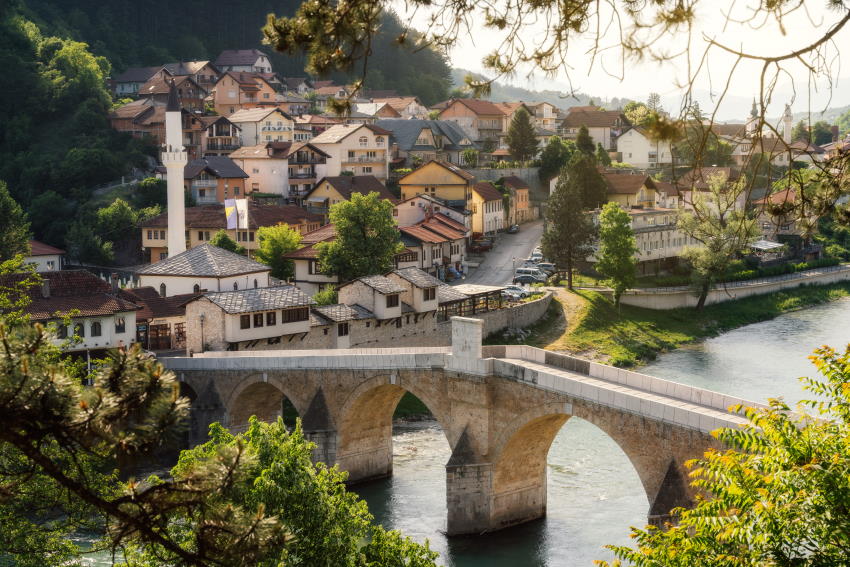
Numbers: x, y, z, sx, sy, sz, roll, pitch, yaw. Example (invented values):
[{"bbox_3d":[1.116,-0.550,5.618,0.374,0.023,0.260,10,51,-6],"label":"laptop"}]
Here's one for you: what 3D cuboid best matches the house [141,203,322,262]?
[{"bbox_3d":[-27.266,-6.905,183.000,23.500,9.000,12.500,1,5,13],"label":"house"}]

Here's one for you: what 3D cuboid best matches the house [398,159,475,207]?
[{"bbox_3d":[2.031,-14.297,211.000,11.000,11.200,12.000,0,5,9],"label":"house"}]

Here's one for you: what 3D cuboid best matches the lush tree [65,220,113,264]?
[{"bbox_3d":[-48.710,-5.860,188.000,6.400,6.500,6.000,0,7,0],"label":"lush tree"}]

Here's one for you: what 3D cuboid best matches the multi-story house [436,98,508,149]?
[{"bbox_3d":[10.130,-34.540,283.000,10.500,11.200,10.500,6,9,40],"label":"multi-story house"}]

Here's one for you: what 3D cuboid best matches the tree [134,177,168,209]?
[{"bbox_3d":[-45.699,-15.038,217.000,5.700,5.800,5.700,-2,6,-12],"label":"tree"}]

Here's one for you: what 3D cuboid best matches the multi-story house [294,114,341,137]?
[{"bbox_3d":[-23.617,-34.373,288.000,9.500,6.500,8.500,-2,5,-18],"label":"multi-story house"}]

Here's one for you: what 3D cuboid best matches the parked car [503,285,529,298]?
[{"bbox_3d":[11.320,1.090,167.000,4.400,1.470,1.770,1,7,5],"label":"parked car"}]

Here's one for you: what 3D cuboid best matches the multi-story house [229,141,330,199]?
[{"bbox_3d":[-27.354,-21.223,245.000,15.000,10.600,11.500,5,8,45],"label":"multi-story house"}]

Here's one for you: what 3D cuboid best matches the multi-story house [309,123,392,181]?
[{"bbox_3d":[-14.476,-25.117,249.000,11.000,11.000,10.500,-4,7,-38],"label":"multi-story house"}]

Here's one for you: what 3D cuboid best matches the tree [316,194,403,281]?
[{"bbox_3d":[-7.515,-4.819,149.000,9.600,11.000,9.400,0,5,0],"label":"tree"}]

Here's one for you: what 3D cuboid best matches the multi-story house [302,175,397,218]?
[{"bbox_3d":[-12.448,-13.701,217.000,10.500,8.300,11.500,5,8,45],"label":"multi-story house"}]

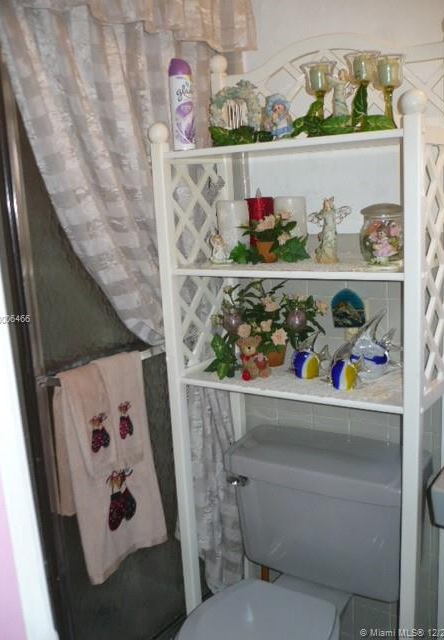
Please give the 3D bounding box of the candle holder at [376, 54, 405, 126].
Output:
[{"bbox_3d":[0.345,-0.461,1.333,0.069,0.159,0.069,4,13,34],"label":"candle holder"}]

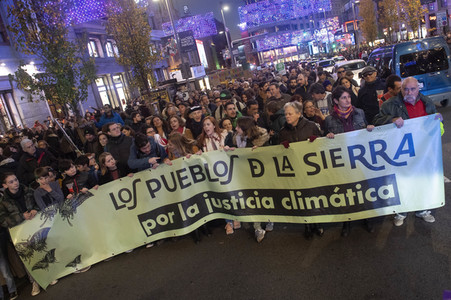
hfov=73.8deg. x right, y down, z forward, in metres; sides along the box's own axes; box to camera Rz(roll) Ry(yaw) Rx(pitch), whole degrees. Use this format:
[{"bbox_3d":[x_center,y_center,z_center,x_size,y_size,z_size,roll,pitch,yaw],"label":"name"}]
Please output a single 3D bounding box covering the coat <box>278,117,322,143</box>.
[{"bbox_3d":[0.924,0.020,3.535,0.540,0.700,0.420,-5,17,25],"label":"coat"}]

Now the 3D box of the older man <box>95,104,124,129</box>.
[{"bbox_3d":[-2.781,-0.288,7.845,0.620,1.820,0.400,-12,15,0],"label":"older man"}]

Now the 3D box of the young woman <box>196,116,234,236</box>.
[{"bbox_3d":[-0.096,0.366,4.108,0.500,1.600,0.450,-9,15,12],"label":"young woman"}]

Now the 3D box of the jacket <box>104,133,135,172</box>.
[{"bbox_3d":[-1.468,0.172,4.371,0.540,0.760,0.340,-15,11,-16],"label":"jacket"}]

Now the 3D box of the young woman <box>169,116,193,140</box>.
[{"bbox_3d":[-0.643,0.246,4.894,0.480,1.640,0.350,-7,16,17],"label":"young woman"}]

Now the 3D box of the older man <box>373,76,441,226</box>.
[{"bbox_3d":[2.025,0.052,3.398,0.700,1.710,0.500,-7,16,19],"label":"older man"}]

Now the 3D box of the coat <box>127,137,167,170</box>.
[{"bbox_3d":[-0.969,0.176,4.013,0.580,0.680,0.460,-15,11,-16],"label":"coat"}]

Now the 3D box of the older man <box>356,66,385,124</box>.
[{"bbox_3d":[2.378,-0.409,4.715,0.540,1.780,0.360,-10,11,11],"label":"older man"}]

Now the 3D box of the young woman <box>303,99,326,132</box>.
[{"bbox_3d":[1.319,0.109,4.146,0.480,1.570,0.360,-14,11,-11],"label":"young woman"}]

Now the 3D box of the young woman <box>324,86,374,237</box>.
[{"bbox_3d":[1.457,0.132,3.427,0.540,1.690,0.400,-11,11,6],"label":"young woman"}]

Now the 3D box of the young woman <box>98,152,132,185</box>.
[{"bbox_3d":[-1.392,0.733,4.083,0.440,1.430,0.320,-16,11,-19],"label":"young woman"}]

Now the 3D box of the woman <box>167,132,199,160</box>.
[{"bbox_3d":[-0.459,0.488,4.140,0.480,1.500,0.500,-2,18,34],"label":"woman"}]

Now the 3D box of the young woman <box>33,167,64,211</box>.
[{"bbox_3d":[-2.066,0.894,3.762,0.420,1.420,0.320,-17,12,-23],"label":"young woman"}]

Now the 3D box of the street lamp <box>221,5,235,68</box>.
[{"bbox_3d":[0.815,-13.482,38.958,1.500,9.363,0.450,-8,16,14],"label":"street lamp"}]

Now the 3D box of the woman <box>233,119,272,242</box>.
[{"bbox_3d":[0.364,0.366,3.791,0.520,1.580,0.480,0,19,38],"label":"woman"}]

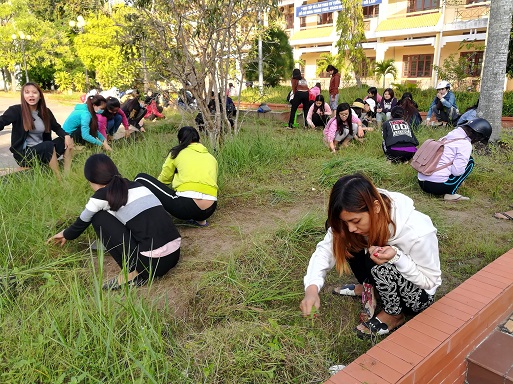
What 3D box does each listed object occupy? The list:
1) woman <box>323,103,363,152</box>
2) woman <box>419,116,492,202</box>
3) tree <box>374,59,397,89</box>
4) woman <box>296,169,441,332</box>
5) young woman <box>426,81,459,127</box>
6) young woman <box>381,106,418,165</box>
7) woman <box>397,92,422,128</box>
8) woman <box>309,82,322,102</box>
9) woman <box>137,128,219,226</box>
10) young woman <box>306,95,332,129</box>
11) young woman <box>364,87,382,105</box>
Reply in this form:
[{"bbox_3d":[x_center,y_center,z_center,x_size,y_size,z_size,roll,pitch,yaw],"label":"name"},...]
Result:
[{"bbox_3d":[1.662,-1.225,7.280,0.620,0.850,0.700,5,17,18],"label":"woman"},{"bbox_3d":[2.304,-0.396,4.441,0.740,0.860,0.550,-8,18,-22],"label":"woman"},{"bbox_3d":[6.418,-5.510,19.256,1.150,2.100,1.150,-1,17,0],"label":"tree"},{"bbox_3d":[0.640,0.308,2.212,0.740,0.830,0.570,-7,17,-19],"label":"woman"},{"bbox_3d":[4.101,-1.966,8.510,0.600,0.980,0.620,11,20,35],"label":"young woman"},{"bbox_3d":[2.326,-0.967,6.379,0.540,0.850,0.640,2,17,10],"label":"young woman"},{"bbox_3d":[3.672,-1.910,9.255,0.540,0.880,0.600,1,17,6],"label":"woman"},{"bbox_3d":[1.887,-2.910,12.497,0.480,1.100,0.580,9,19,29],"label":"woman"},{"bbox_3d":[-0.772,-0.150,3.770,0.620,0.860,0.700,-16,22,-41],"label":"woman"},{"bbox_3d":[1.708,-2.137,10.327,0.580,0.860,0.640,3,17,12],"label":"young woman"},{"bbox_3d":[3.205,-2.326,10.590,0.500,1.030,0.560,13,21,39],"label":"young woman"}]

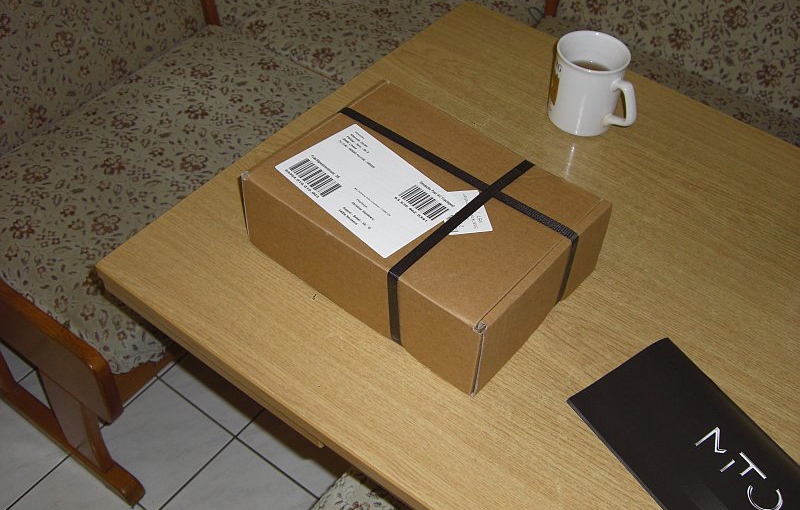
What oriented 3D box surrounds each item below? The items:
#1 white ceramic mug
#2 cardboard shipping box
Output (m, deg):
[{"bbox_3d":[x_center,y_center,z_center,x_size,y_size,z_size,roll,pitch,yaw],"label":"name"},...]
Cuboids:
[{"bbox_3d":[0.222,-0.187,1.000,0.108,0.094,0.083,37,54,26],"label":"white ceramic mug"},{"bbox_3d":[0.024,-0.031,0.839,0.274,0.090,0.203,33,53,24],"label":"cardboard shipping box"}]

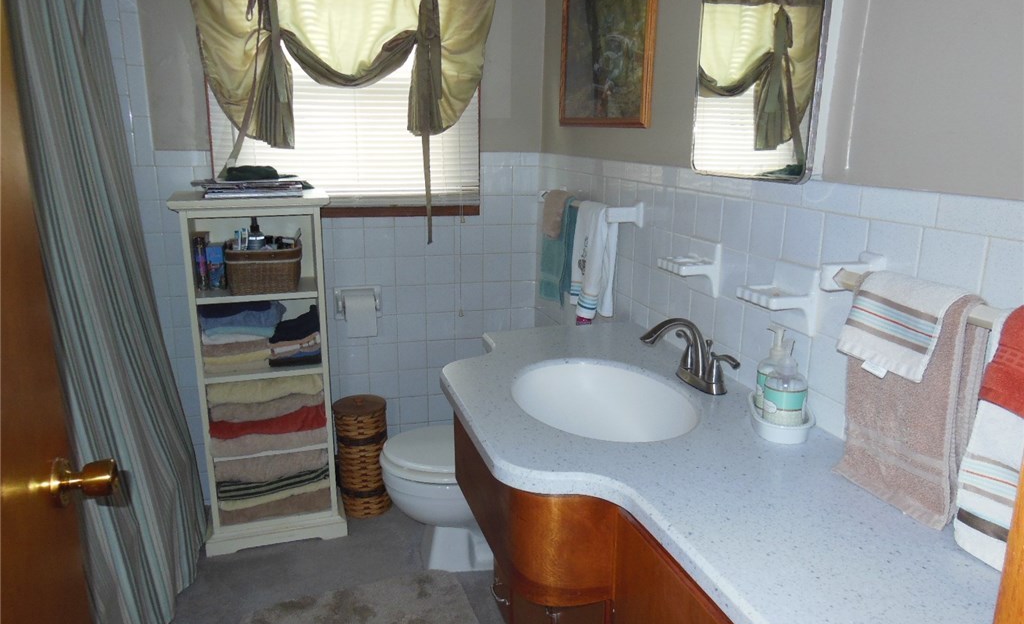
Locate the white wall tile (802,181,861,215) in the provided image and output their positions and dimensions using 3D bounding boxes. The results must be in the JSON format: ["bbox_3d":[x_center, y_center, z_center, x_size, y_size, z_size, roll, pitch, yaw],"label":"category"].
[{"bbox_3d":[0.563,-0.202,1.298,0.010,0.051,0.150,-3,14,-16],"label":"white wall tile"}]

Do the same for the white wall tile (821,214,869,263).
[{"bbox_3d":[0.574,-0.111,1.276,0.010,0.108,0.108,-3,14,-16],"label":"white wall tile"}]

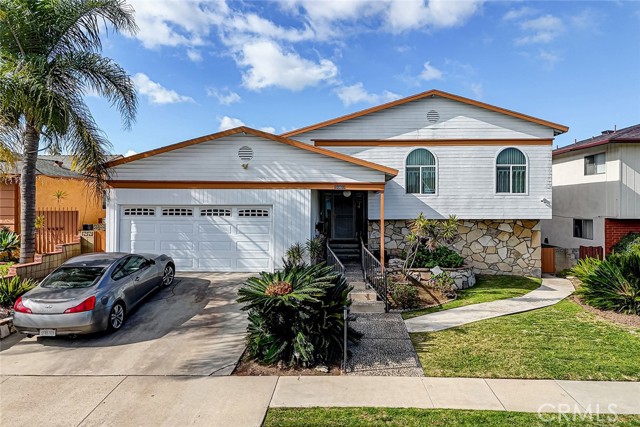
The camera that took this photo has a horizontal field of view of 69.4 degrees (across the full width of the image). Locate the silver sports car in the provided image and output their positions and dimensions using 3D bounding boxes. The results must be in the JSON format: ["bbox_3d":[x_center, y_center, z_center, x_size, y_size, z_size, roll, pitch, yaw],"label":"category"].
[{"bbox_3d":[-5.100,1.620,11.150,1.830,1.390,4.650,0,10,4],"label":"silver sports car"}]

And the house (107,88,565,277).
[{"bbox_3d":[1.500,-1.000,19.700,15.600,7.000,11.000,0,1,2],"label":"house"}]

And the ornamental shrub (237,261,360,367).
[{"bbox_3d":[-0.410,1.770,8.900,2.350,1.650,2.200,0,1,0],"label":"ornamental shrub"}]

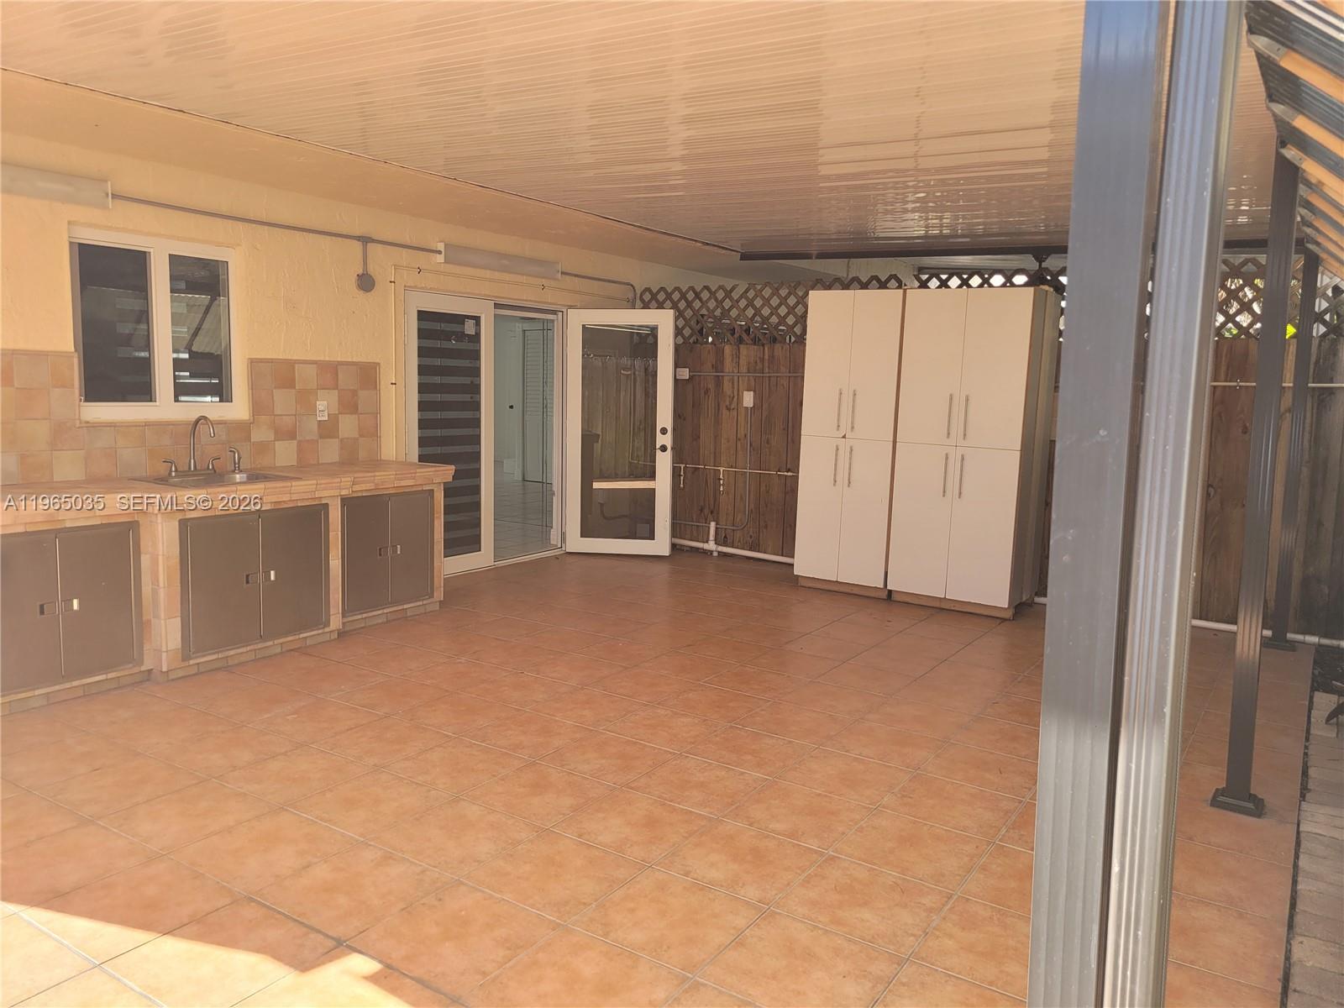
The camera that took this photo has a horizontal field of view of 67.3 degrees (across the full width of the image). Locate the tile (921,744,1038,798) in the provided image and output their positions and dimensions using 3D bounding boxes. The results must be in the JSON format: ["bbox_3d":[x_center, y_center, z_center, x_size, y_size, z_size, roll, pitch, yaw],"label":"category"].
[{"bbox_3d":[1.293,1.093,4.164,0.425,0.012,0.425,7,9,32],"label":"tile"}]

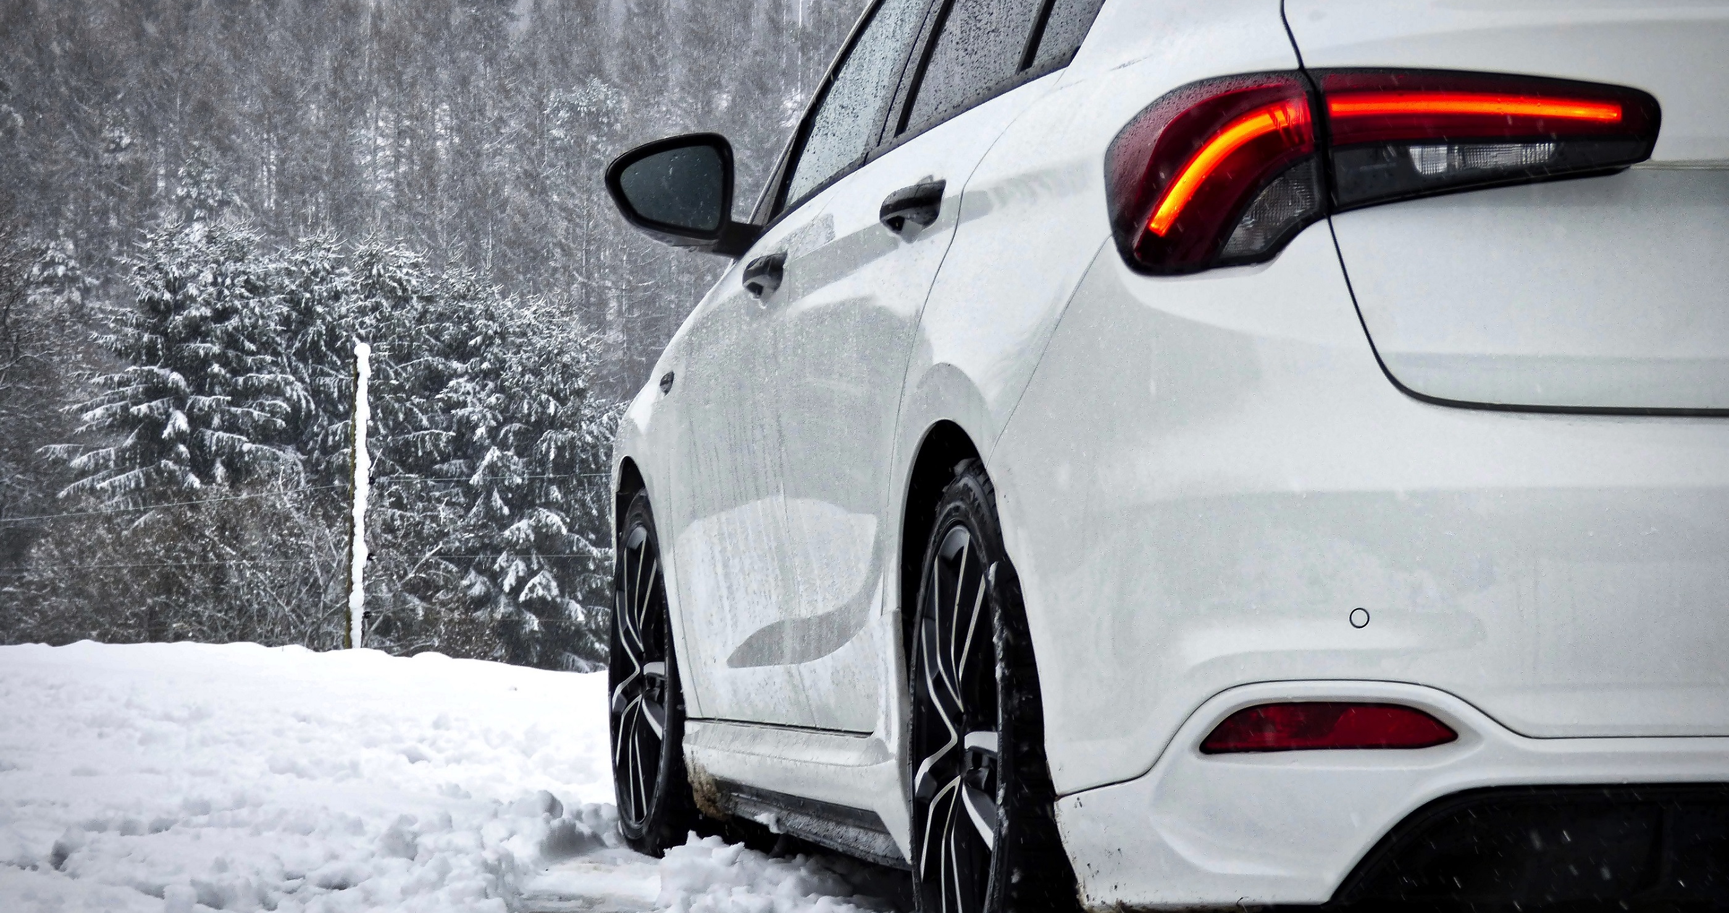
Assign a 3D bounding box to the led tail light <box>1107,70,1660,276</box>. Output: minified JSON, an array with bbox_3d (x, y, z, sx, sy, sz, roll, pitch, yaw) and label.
[{"bbox_3d":[0.500,-0.275,4.756,0.500,0.191,0.280,0,-1,-10],"label":"led tail light"}]

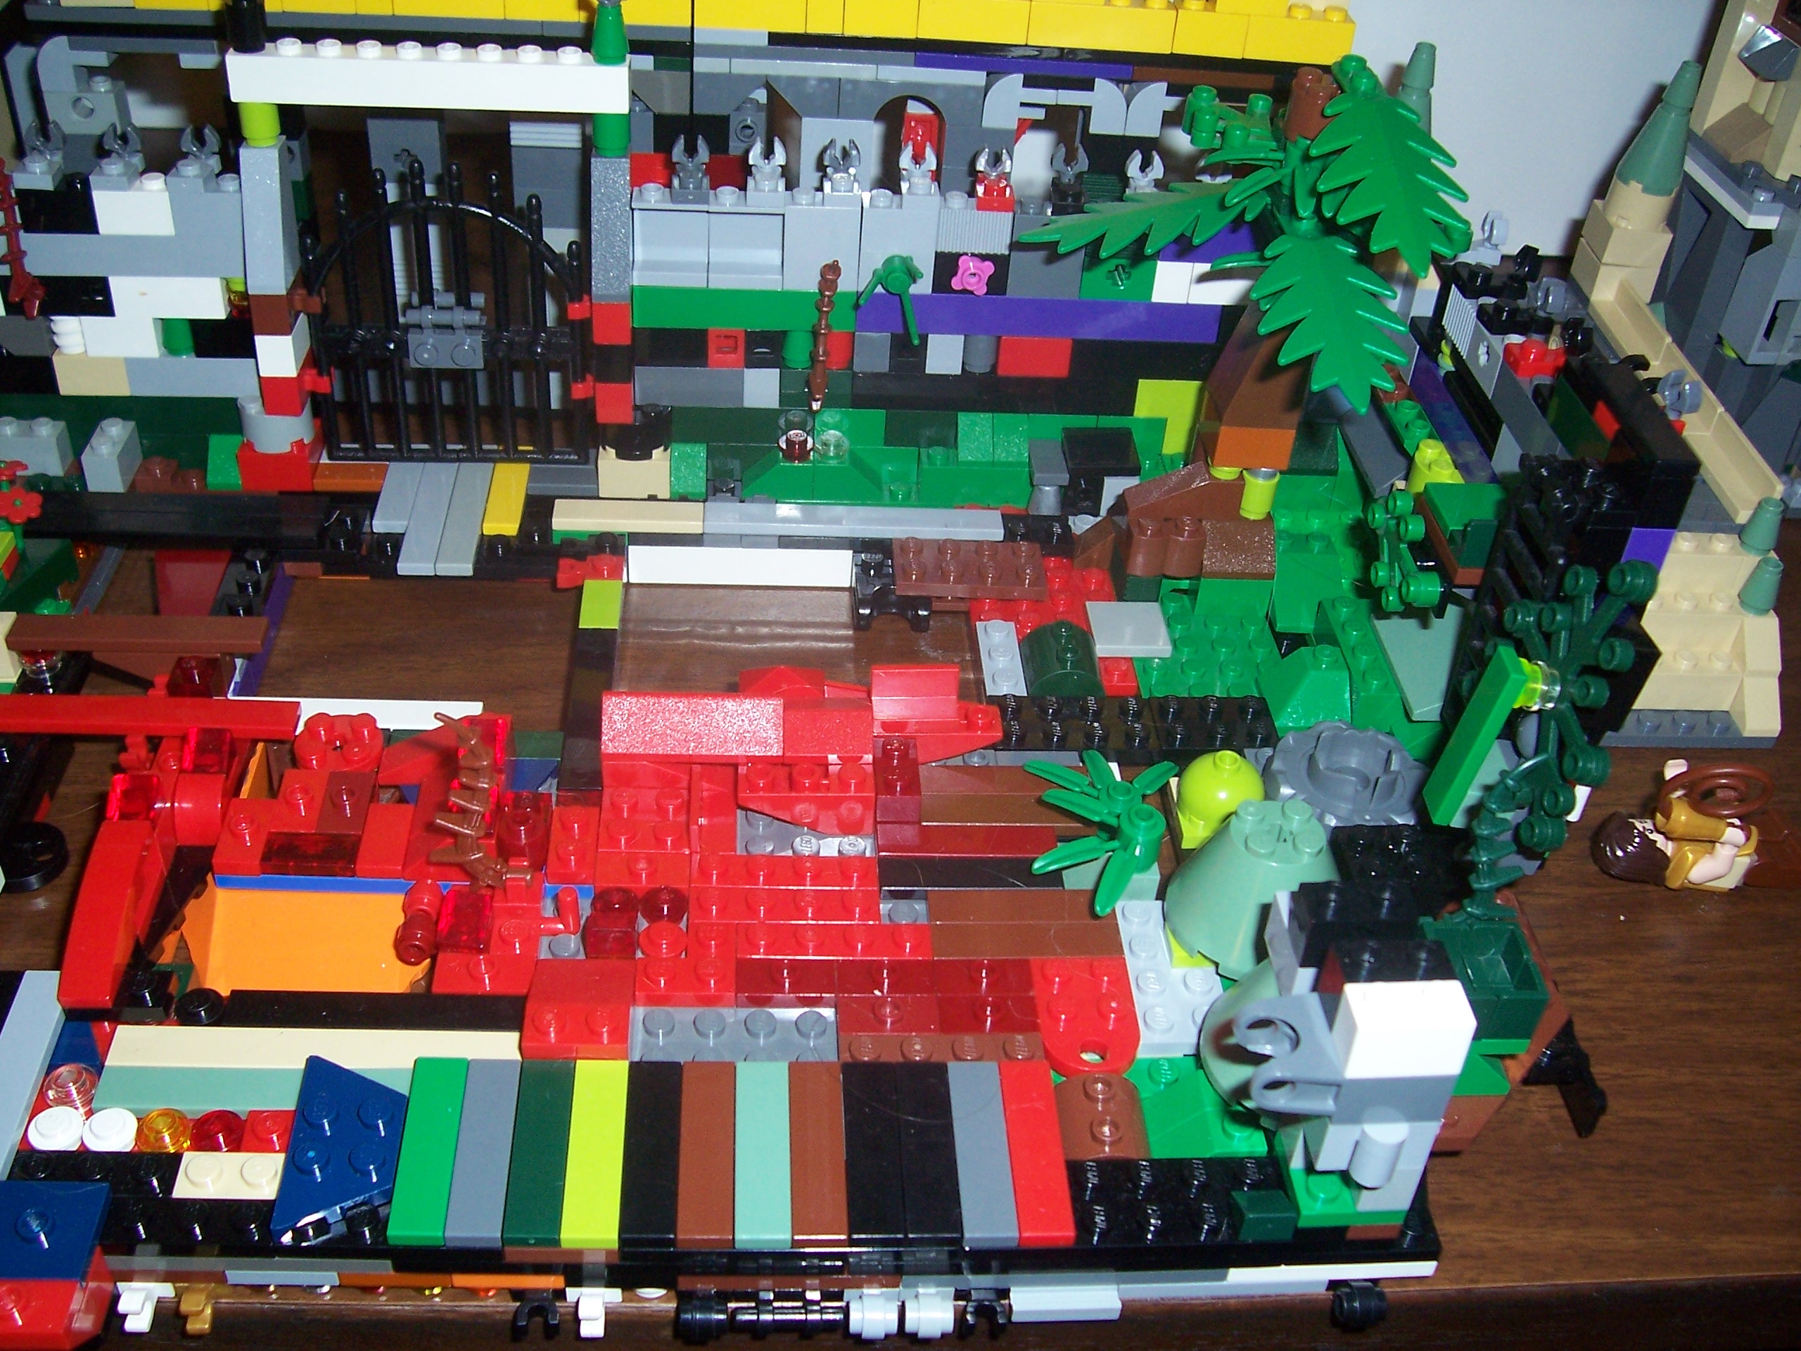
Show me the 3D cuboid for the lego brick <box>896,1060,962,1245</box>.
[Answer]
[{"bbox_3d":[0.004,0.070,0.259,0.008,0.003,0.032,1,37,-5],"label":"lego brick"}]

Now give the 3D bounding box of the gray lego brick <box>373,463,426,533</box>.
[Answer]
[{"bbox_3d":[-0.111,-0.041,0.394,0.008,0.003,0.032,1,37,-5],"label":"gray lego brick"}]

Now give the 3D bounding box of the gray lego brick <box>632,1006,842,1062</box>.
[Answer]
[{"bbox_3d":[-0.026,0.060,0.278,0.032,0.005,0.016,1,37,-5],"label":"gray lego brick"}]

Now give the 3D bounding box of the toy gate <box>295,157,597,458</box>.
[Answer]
[{"bbox_3d":[-0.098,-0.076,0.379,0.060,0.071,0.005,1,36,-5],"label":"toy gate"}]

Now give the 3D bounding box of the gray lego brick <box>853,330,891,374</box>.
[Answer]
[{"bbox_3d":[-0.006,-0.073,0.390,0.008,0.010,0.008,1,36,-5],"label":"gray lego brick"}]

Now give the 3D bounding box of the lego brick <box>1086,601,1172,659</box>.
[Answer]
[{"bbox_3d":[0.048,-0.010,0.376,0.016,0.003,0.016,1,36,-5],"label":"lego brick"}]

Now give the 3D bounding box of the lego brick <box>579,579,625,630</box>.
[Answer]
[{"bbox_3d":[-0.060,-0.013,0.359,0.008,0.003,0.016,1,37,-5],"label":"lego brick"}]

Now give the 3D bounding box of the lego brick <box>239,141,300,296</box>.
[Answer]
[{"bbox_3d":[-0.129,-0.095,0.362,0.008,0.031,0.015,3,36,-7],"label":"lego brick"}]

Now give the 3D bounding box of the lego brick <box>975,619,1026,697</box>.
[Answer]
[{"bbox_3d":[0.021,-0.003,0.373,0.008,0.005,0.024,1,36,-5],"label":"lego brick"}]

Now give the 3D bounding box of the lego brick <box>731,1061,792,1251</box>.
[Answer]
[{"bbox_3d":[-0.020,0.069,0.257,0.008,0.003,0.032,1,37,-5],"label":"lego brick"}]

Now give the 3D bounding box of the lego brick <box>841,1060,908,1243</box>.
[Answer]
[{"bbox_3d":[-0.004,0.069,0.256,0.008,0.003,0.032,1,37,-5],"label":"lego brick"}]

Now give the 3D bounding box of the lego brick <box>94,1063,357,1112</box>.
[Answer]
[{"bbox_3d":[-0.101,0.066,0.277,0.047,0.003,0.008,1,35,-5],"label":"lego brick"}]

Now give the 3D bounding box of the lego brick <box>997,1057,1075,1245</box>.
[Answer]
[{"bbox_3d":[0.020,0.070,0.262,0.008,0.003,0.032,1,36,-5],"label":"lego brick"}]

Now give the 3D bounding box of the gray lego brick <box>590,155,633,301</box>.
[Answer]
[{"bbox_3d":[-0.059,-0.093,0.363,0.008,0.029,0.016,1,37,-5],"label":"gray lego brick"}]

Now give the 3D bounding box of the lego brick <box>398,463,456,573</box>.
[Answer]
[{"bbox_3d":[-0.105,-0.037,0.399,0.008,0.003,0.048,1,37,-5],"label":"lego brick"}]

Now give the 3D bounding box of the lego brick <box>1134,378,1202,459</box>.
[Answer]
[{"bbox_3d":[0.061,-0.061,0.406,0.016,0.019,0.008,1,37,-5],"label":"lego brick"}]

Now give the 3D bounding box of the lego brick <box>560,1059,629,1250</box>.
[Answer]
[{"bbox_3d":[-0.044,0.069,0.257,0.008,0.003,0.032,1,35,-5],"label":"lego brick"}]

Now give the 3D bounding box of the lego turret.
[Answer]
[{"bbox_3d":[0.187,-0.124,0.441,0.016,0.059,0.016,4,37,-2],"label":"lego turret"}]

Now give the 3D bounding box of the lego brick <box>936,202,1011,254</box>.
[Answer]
[{"bbox_3d":[0.016,-0.096,0.376,0.016,0.010,0.008,1,35,-5],"label":"lego brick"}]

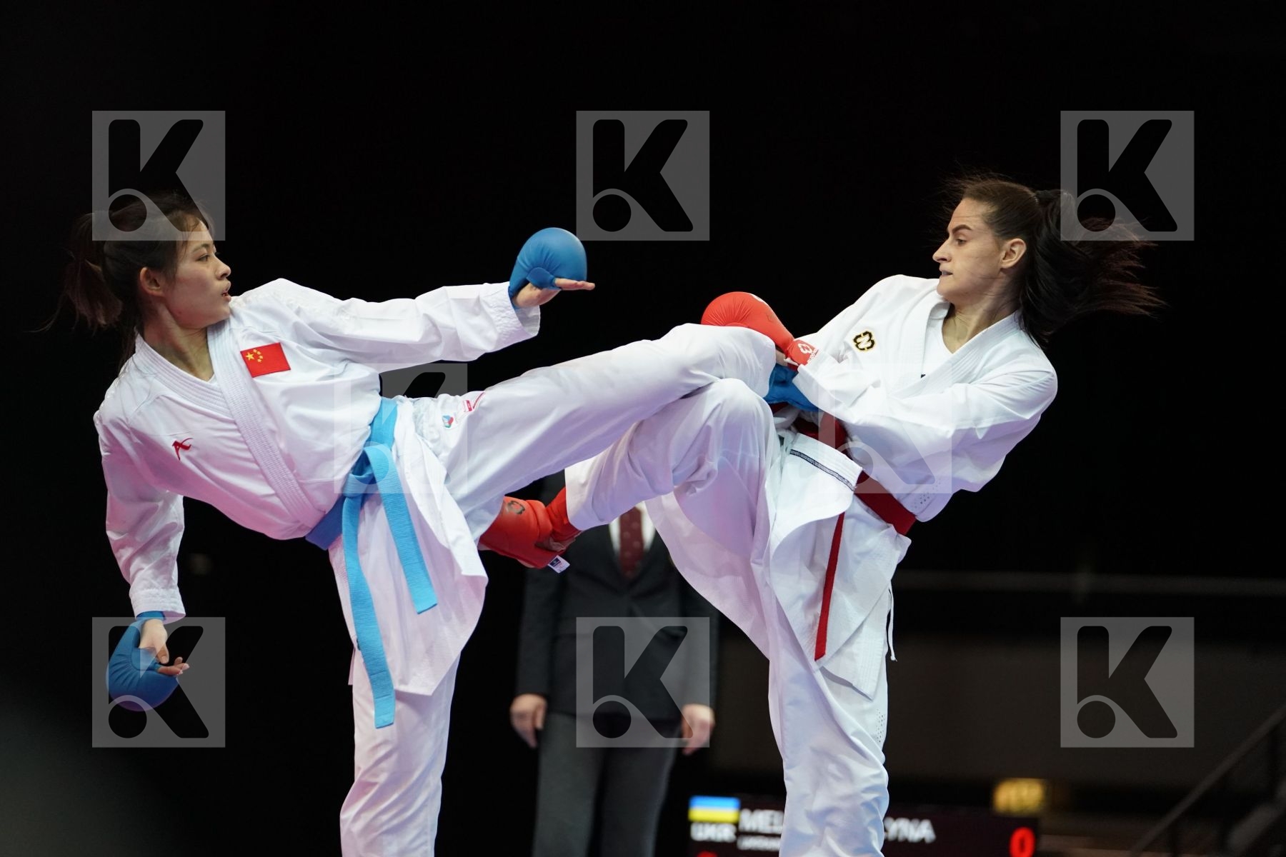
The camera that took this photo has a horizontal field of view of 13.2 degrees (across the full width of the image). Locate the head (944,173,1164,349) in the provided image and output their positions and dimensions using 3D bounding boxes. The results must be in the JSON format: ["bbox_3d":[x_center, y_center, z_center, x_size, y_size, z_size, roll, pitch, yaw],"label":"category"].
[{"bbox_3d":[0.704,-0.289,9.500,0.370,0.295,0.200,0,-4,-5],"label":"head"}]

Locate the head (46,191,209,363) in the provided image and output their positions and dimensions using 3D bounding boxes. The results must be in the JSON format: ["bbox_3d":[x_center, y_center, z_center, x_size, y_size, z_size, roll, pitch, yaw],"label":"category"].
[{"bbox_3d":[-0.868,-0.257,9.350,0.275,0.285,0.190,0,-4,0],"label":"head"}]

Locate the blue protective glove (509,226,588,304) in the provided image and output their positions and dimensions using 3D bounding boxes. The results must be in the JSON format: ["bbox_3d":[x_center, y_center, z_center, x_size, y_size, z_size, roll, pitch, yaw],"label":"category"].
[{"bbox_3d":[-0.160,-0.272,9.300,0.137,0.133,0.115,0,-4,3],"label":"blue protective glove"}]

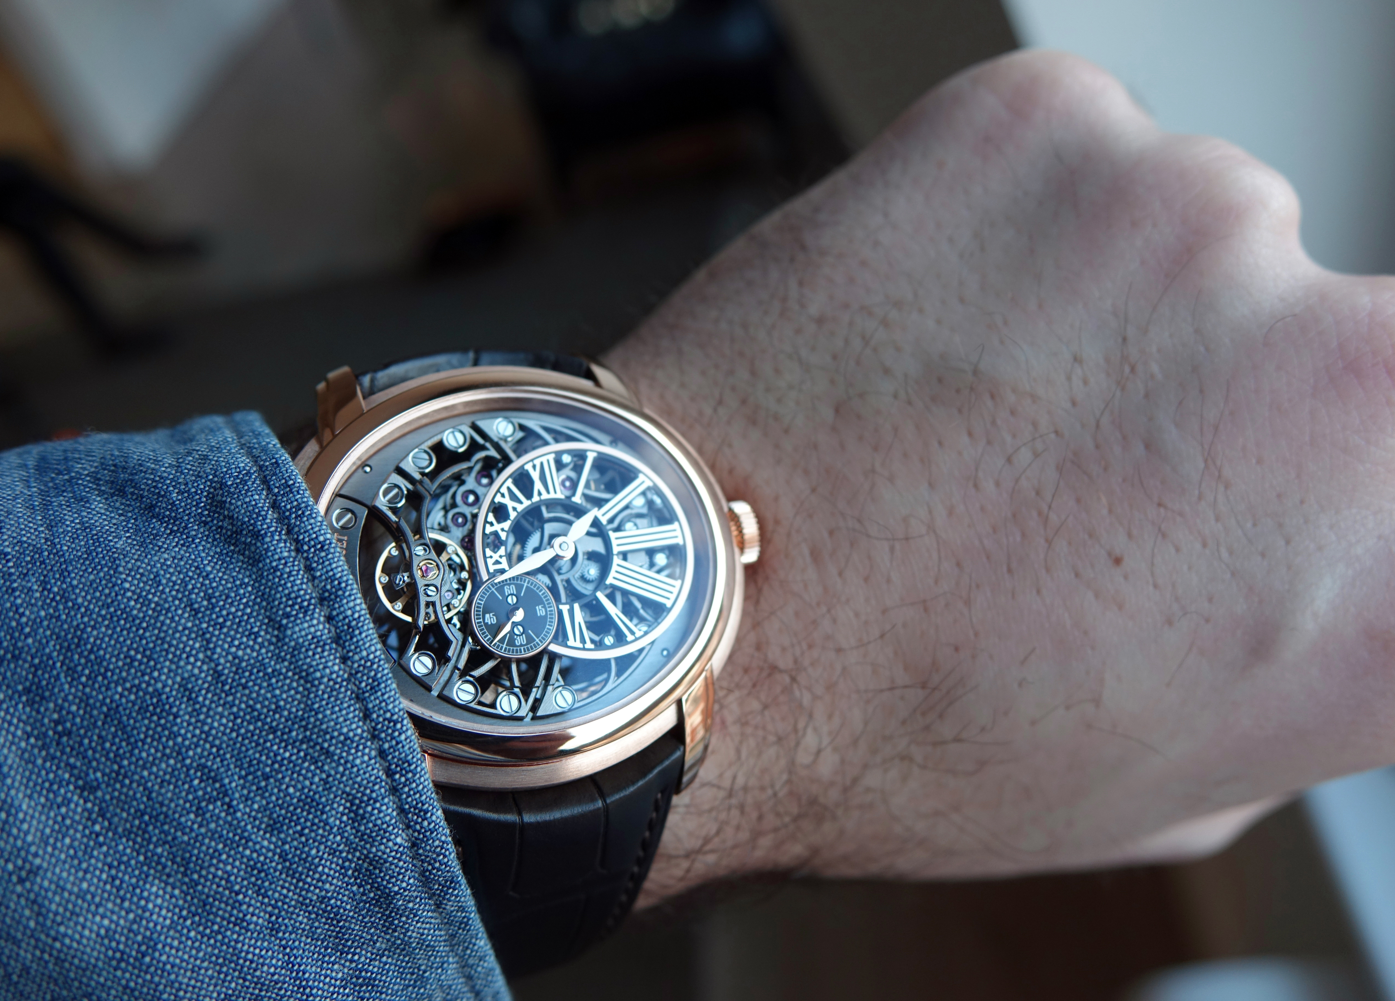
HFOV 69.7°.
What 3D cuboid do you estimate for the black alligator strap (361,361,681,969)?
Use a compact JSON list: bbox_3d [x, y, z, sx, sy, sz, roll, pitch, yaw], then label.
[{"bbox_3d":[-0.025,0.018,0.118,0.025,0.068,0.052,-8,-17,-24],"label":"black alligator strap"}]

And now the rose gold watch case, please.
[{"bbox_3d":[-0.018,0.007,0.098,0.047,0.050,0.013,-8,-17,-24],"label":"rose gold watch case"}]

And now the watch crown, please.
[{"bbox_3d":[0.005,0.003,0.107,0.003,0.007,0.007,-8,-17,-24],"label":"watch crown"}]

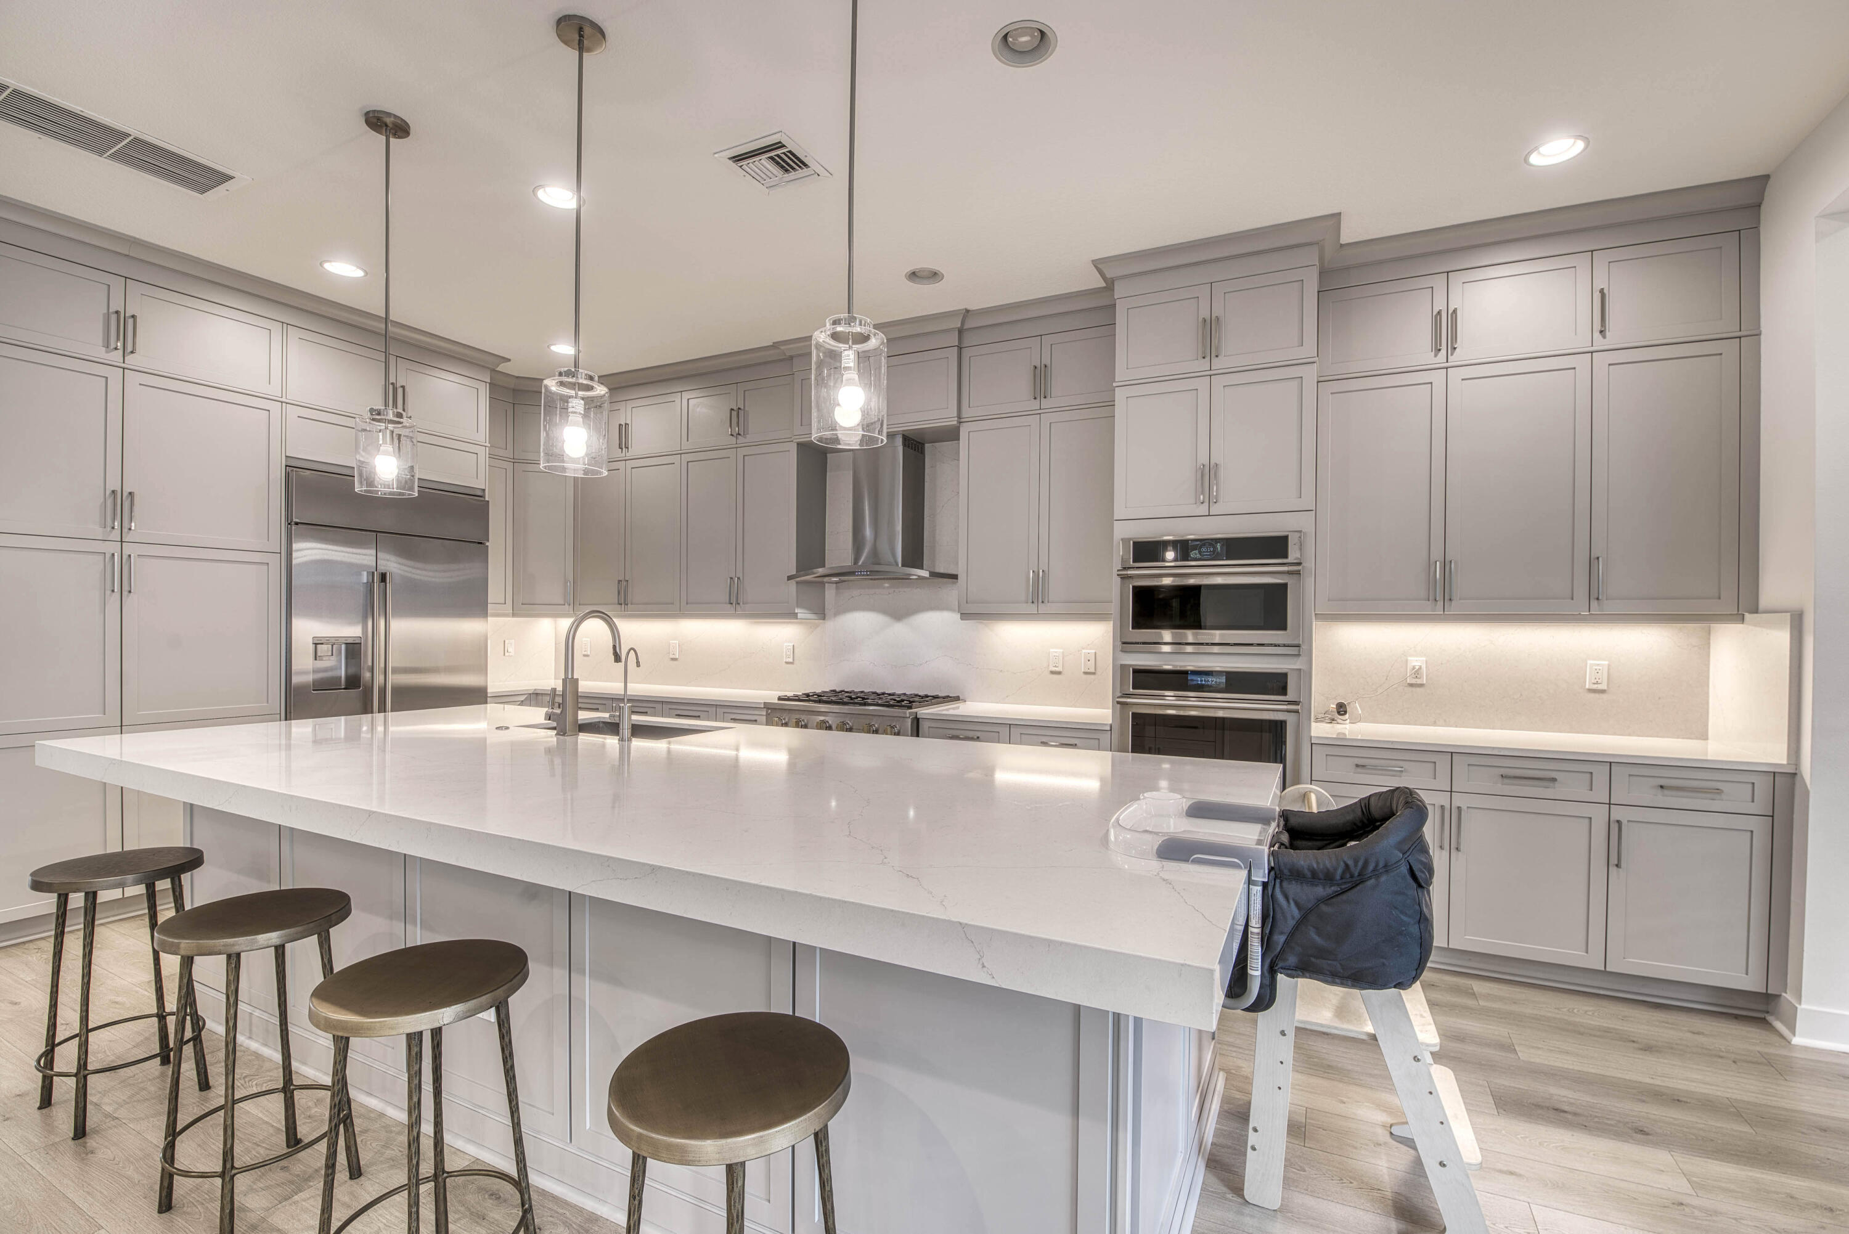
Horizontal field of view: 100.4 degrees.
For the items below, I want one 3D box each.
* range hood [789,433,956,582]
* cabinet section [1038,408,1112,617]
[{"bbox_3d":[-0.258,-0.615,4.459,0.910,0.835,0.510,0,0,24],"label":"range hood"},{"bbox_3d":[0.844,-0.537,4.077,0.377,1.029,0.330,0,0,25],"label":"cabinet section"}]

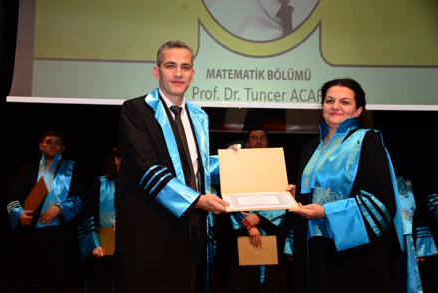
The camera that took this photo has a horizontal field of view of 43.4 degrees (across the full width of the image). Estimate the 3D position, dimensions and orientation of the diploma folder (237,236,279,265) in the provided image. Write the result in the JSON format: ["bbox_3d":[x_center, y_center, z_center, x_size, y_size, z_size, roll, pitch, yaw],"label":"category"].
[{"bbox_3d":[0.318,0.846,4.450,0.315,0.235,0.012,-3,-5,1],"label":"diploma folder"}]

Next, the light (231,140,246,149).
[{"bbox_3d":[0.239,0.012,6.500,0.170,0.170,0.160,0,-7,0],"label":"light"}]

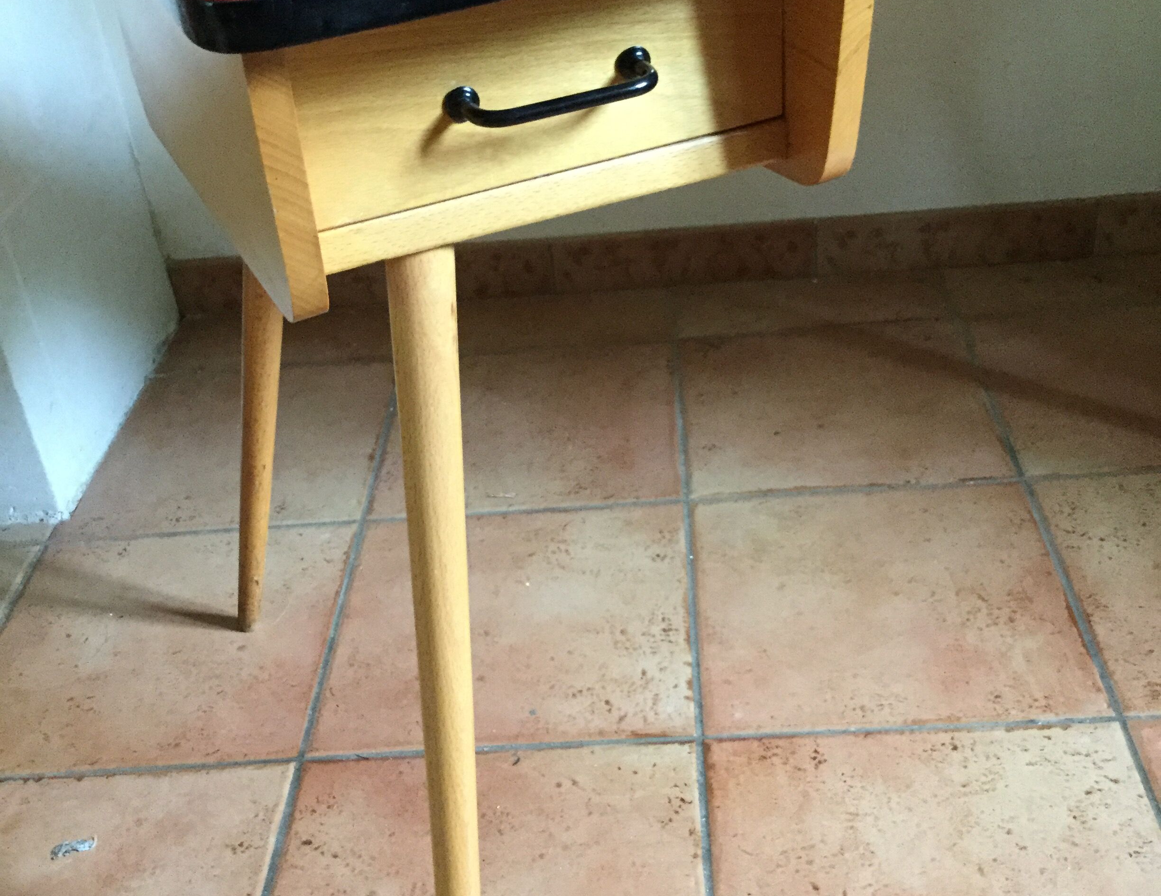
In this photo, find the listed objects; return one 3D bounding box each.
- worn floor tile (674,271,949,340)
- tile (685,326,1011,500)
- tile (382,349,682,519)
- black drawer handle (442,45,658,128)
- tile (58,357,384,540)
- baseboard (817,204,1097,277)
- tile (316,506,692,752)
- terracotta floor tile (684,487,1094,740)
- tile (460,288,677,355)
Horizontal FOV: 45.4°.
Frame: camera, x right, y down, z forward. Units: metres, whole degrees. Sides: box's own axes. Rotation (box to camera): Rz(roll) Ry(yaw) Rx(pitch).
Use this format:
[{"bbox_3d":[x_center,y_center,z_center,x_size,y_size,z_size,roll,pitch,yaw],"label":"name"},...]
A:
[{"bbox_3d":[0.292,-0.180,1.777,0.336,0.012,0.142,-4,34,4],"label":"worn floor tile"},{"bbox_3d":[0.285,-0.045,1.574,0.336,0.012,0.332,-4,34,4],"label":"tile"},{"bbox_3d":[-0.055,-0.023,1.600,0.336,0.012,0.332,-4,34,4],"label":"tile"},{"bbox_3d":[-0.009,-0.164,0.641,0.105,0.017,0.029,-18,35,-16],"label":"black drawer handle"},{"bbox_3d":[-0.393,-0.001,1.625,0.330,0.012,0.332,-4,34,4],"label":"tile"},{"bbox_3d":[0.485,-0.275,1.798,0.349,0.085,0.011,-4,34,4],"label":"baseboard"},{"bbox_3d":[-0.064,0.165,1.318,0.336,0.012,0.332,-4,34,4],"label":"tile"},{"bbox_3d":[0.277,0.143,1.293,0.336,0.012,0.332,-4,34,4],"label":"terracotta floor tile"},{"bbox_3d":[-0.049,-0.158,1.803,0.336,0.012,0.142,-4,34,4],"label":"tile"}]

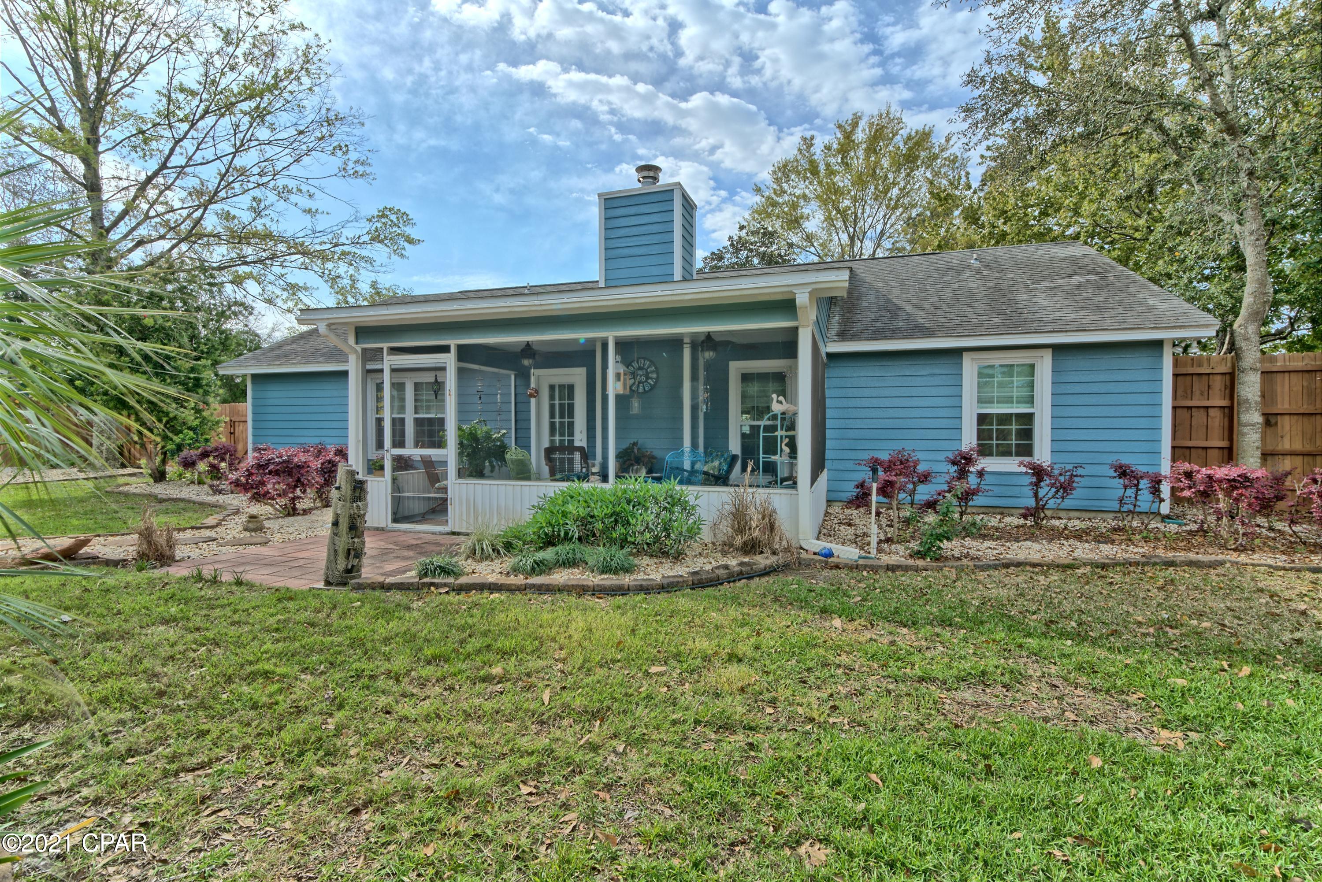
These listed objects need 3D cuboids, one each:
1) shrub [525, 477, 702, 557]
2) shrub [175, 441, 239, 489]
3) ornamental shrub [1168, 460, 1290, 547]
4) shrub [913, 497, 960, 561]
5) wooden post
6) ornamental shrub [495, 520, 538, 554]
[{"bbox_3d":[-0.457,0.710,5.720,1.620,0.700,0.900,0,1,18],"label":"shrub"},{"bbox_3d":[-8.775,0.506,11.400,1.020,0.950,0.950,-1,2,-38],"label":"shrub"},{"bbox_3d":[5.805,0.654,6.000,0.920,0.860,0.800,1,2,44],"label":"ornamental shrub"},{"bbox_3d":[2.590,0.784,5.550,0.410,0.580,0.410,1,1,25],"label":"shrub"},{"bbox_3d":[-2.614,0.673,4.860,0.300,0.970,0.280,-1,1,-28],"label":"wooden post"},{"bbox_3d":[-1.422,0.944,5.800,0.380,0.300,0.360,0,1,-14],"label":"ornamental shrub"}]

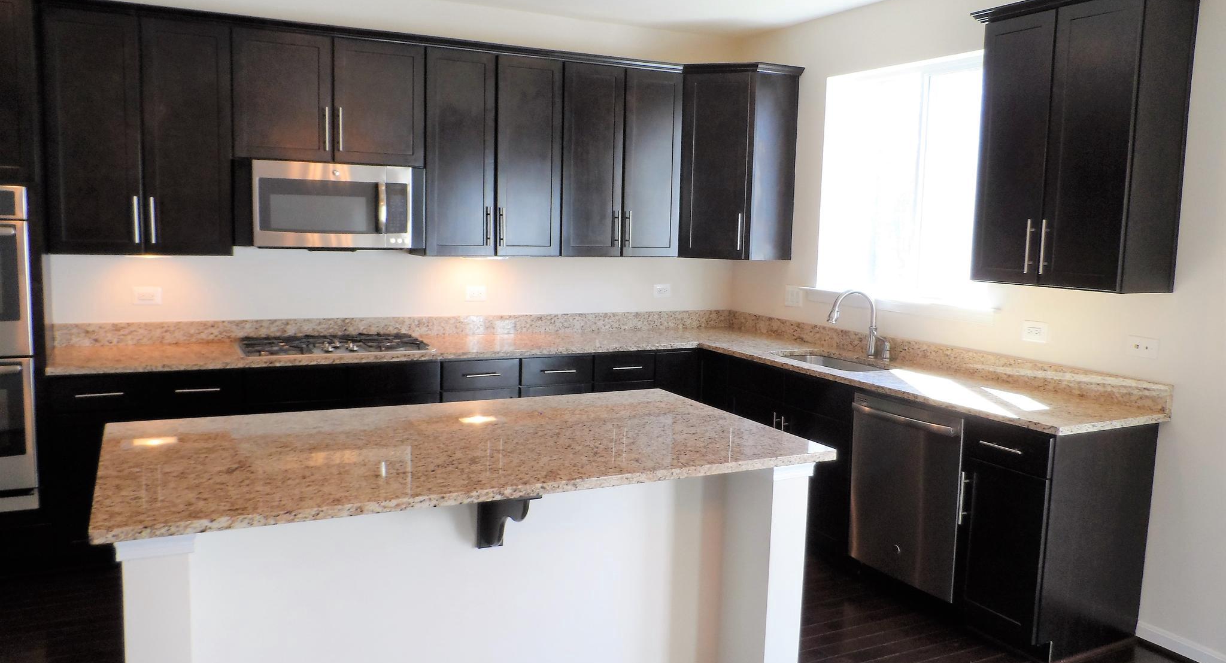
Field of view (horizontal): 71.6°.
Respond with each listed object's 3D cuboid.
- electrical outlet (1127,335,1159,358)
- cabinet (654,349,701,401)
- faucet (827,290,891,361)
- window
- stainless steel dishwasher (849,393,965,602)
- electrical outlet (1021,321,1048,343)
[{"bbox_3d":[2.063,0.059,3.312,0.008,0.076,0.121,-2,8,-27],"label":"electrical outlet"},{"bbox_3d":[0.229,0.503,5.196,0.332,0.875,0.632,-2,8,-27],"label":"cabinet"},{"bbox_3d":[1.266,-0.035,4.402,0.275,0.356,0.120,0,7,-13],"label":"faucet"},{"bbox_3d":[1.513,-0.776,4.401,0.100,1.205,1.195,-2,8,-27],"label":"window"},{"bbox_3d":[1.484,0.680,3.745,0.615,0.775,0.597,-2,8,-27],"label":"stainless steel dishwasher"},{"bbox_3d":[1.846,0.001,3.725,0.008,0.083,0.121,-2,8,-27],"label":"electrical outlet"}]

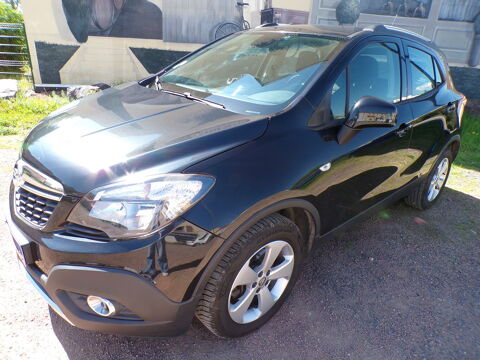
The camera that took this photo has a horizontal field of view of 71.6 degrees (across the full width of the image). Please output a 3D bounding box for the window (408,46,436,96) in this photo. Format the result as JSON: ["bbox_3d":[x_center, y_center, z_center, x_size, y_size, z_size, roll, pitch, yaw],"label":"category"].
[{"bbox_3d":[1.452,-0.846,2.630,0.530,0.360,0.050,-16,9,-40],"label":"window"}]

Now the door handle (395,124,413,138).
[{"bbox_3d":[1.114,-0.340,2.277,0.220,0.055,0.055,-16,30,-40],"label":"door handle"}]

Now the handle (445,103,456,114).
[{"bbox_3d":[1.774,-0.620,2.815,0.220,0.055,0.055,-16,30,-40],"label":"handle"}]

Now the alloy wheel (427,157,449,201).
[{"bbox_3d":[1.944,-0.028,3.405,0.470,0.470,0.160,-16,30,-40],"label":"alloy wheel"}]

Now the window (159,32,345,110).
[{"bbox_3d":[0.007,-0.804,2.228,0.920,0.160,1.280,-40,44,-24],"label":"window"}]

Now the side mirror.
[{"bbox_3d":[0.640,-0.318,1.740,0.230,0.240,0.235,-16,30,-40],"label":"side mirror"}]

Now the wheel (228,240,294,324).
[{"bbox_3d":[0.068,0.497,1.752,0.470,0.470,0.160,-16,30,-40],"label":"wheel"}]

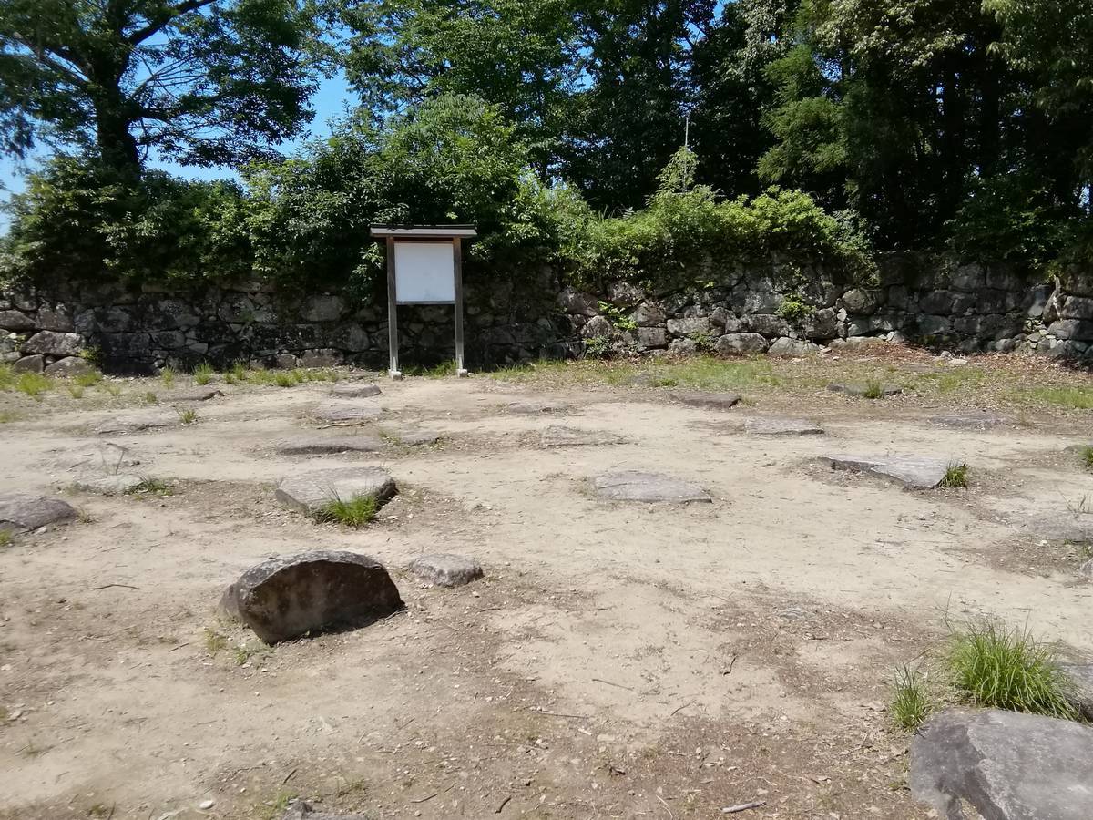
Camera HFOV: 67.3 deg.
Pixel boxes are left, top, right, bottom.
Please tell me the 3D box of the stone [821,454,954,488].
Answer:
[{"bbox_3d":[2.742,0.467,6.129,0.950,0.120,1.020,-2,8,-15],"label":"stone"}]

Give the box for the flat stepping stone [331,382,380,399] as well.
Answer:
[{"bbox_3d":[-2.601,-0.285,11.373,0.660,0.140,0.850,-1,8,-8],"label":"flat stepping stone"}]

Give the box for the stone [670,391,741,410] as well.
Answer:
[{"bbox_3d":[2.020,-0.124,10.136,0.800,0.140,0.760,-1,8,-5],"label":"stone"}]

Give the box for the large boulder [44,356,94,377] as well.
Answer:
[{"bbox_3d":[-8.273,-0.795,14.227,0.850,0.400,0.500,-2,8,-15],"label":"large boulder"}]

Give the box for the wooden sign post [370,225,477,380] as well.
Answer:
[{"bbox_3d":[-1.976,-1.767,13.485,1.690,2.450,0.650,-2,8,-12],"label":"wooden sign post"}]

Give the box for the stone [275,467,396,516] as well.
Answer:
[{"bbox_3d":[-1.448,0.542,5.633,0.780,0.120,0.980,-1,8,-8],"label":"stone"}]

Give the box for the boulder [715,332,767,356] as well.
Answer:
[{"bbox_3d":[4.165,-1.421,17.376,1.060,0.500,0.600,-2,8,-15],"label":"boulder"}]

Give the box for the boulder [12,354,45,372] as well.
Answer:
[{"bbox_3d":[-8.953,-0.815,14.173,0.530,0.340,0.450,-2,8,-15],"label":"boulder"}]

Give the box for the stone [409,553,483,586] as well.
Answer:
[{"bbox_3d":[-0.477,0.778,4.051,0.340,0.075,0.310,-1,8,-5],"label":"stone"}]

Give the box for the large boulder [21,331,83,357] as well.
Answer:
[{"bbox_3d":[-8.604,-1.201,14.320,1.020,0.460,0.600,-2,8,-15],"label":"large boulder"}]

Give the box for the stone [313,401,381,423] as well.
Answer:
[{"bbox_3d":[-2.200,0.034,9.348,0.740,0.080,0.950,-2,8,-10],"label":"stone"}]

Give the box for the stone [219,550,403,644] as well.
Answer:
[{"bbox_3d":[-1.027,0.761,3.563,0.740,0.270,0.450,-3,9,-22],"label":"stone"}]

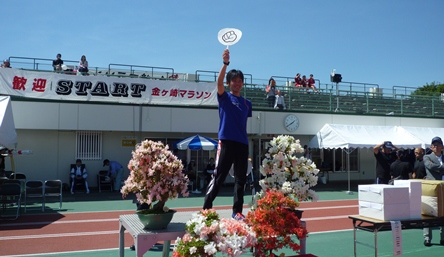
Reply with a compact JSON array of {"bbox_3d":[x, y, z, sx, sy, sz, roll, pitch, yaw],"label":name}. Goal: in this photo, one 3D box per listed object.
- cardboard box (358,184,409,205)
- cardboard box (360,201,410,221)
[{"bbox_3d":[2.165,0.879,5.649,0.410,0.205,0.440,1,-2,-22],"label":"cardboard box"},{"bbox_3d":[2.163,1.083,5.643,0.410,0.205,0.440,1,-2,-22],"label":"cardboard box"}]

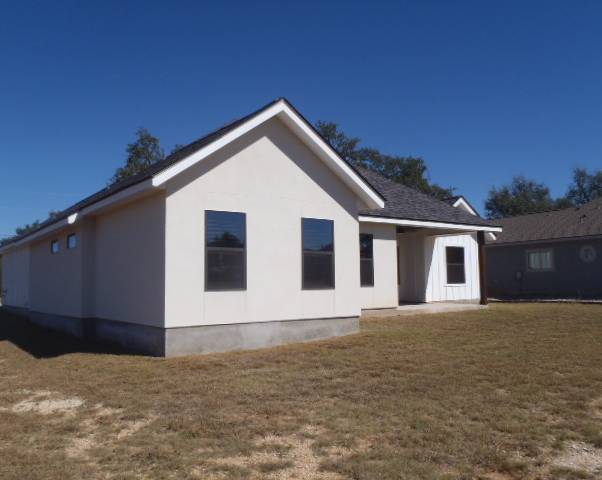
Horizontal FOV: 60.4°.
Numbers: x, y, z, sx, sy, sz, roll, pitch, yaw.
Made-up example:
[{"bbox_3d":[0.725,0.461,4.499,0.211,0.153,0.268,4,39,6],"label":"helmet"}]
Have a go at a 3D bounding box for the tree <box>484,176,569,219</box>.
[{"bbox_3d":[19.166,-0.383,44.000,7.600,10.000,7.600,3,-6,-38],"label":"tree"}]

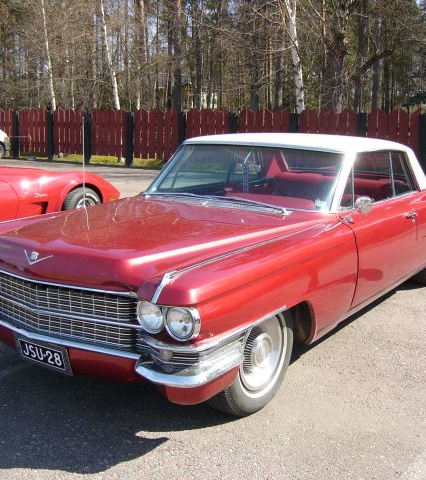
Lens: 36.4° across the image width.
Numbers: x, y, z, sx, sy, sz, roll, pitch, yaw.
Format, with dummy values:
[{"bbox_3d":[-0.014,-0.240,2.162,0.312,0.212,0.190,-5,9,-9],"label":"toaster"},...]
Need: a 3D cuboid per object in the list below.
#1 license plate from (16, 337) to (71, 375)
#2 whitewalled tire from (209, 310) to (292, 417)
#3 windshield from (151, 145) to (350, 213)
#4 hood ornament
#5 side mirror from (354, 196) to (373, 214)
[{"bbox_3d":[-0.861,0.589,3.294,0.370,0.120,0.030,8,14,34],"label":"license plate"},{"bbox_3d":[0.191,0.580,3.474,0.200,0.700,0.700,8,14,34],"label":"whitewalled tire"},{"bbox_3d":[0.197,-0.470,4.630,1.520,0.150,0.560,8,57,34],"label":"windshield"},{"bbox_3d":[-0.872,0.092,3.170,0.200,0.060,0.060,8,14,34],"label":"hood ornament"},{"bbox_3d":[0.972,-0.227,4.157,0.120,0.120,0.070,8,14,34],"label":"side mirror"}]

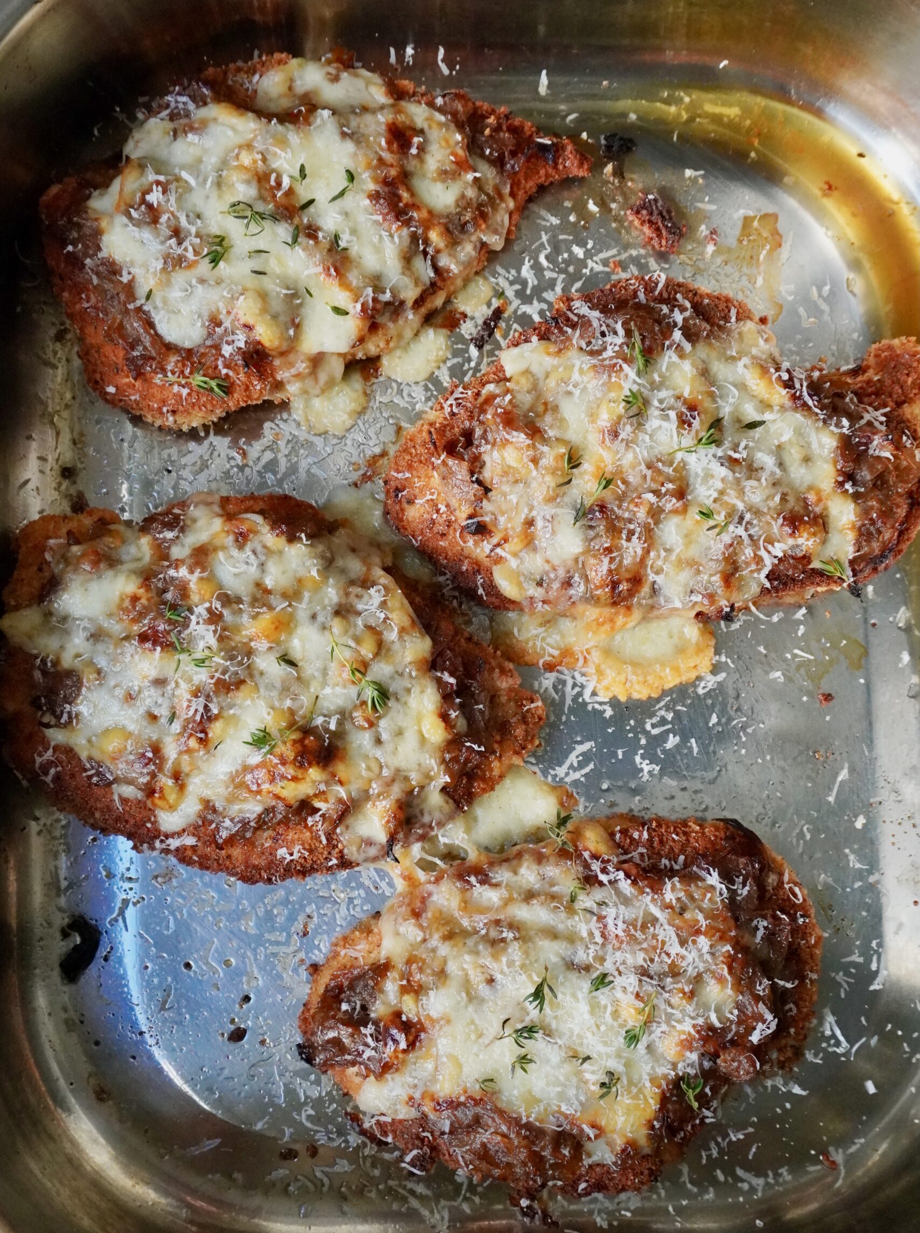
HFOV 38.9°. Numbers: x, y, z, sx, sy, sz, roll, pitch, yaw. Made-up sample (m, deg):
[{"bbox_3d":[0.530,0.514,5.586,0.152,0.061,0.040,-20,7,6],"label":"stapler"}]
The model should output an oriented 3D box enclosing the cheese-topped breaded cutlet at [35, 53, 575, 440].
[{"bbox_3d":[-0.049,-0.132,0.418,0.176,0.030,0.107,-25,88,-1],"label":"cheese-topped breaded cutlet"}]

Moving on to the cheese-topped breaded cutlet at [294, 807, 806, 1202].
[{"bbox_3d":[0.035,0.125,0.410,0.166,0.030,0.117,-18,88,-1],"label":"cheese-topped breaded cutlet"}]

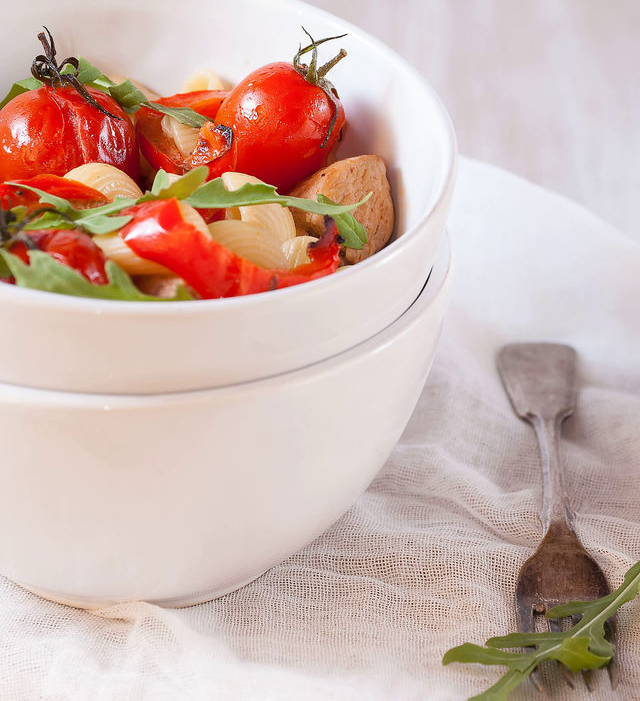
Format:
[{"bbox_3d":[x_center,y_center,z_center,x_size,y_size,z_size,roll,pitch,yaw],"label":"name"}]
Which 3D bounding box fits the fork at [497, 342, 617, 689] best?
[{"bbox_3d":[0.064,0.040,0.840,0.025,0.019,0.175,0,29,0],"label":"fork"}]

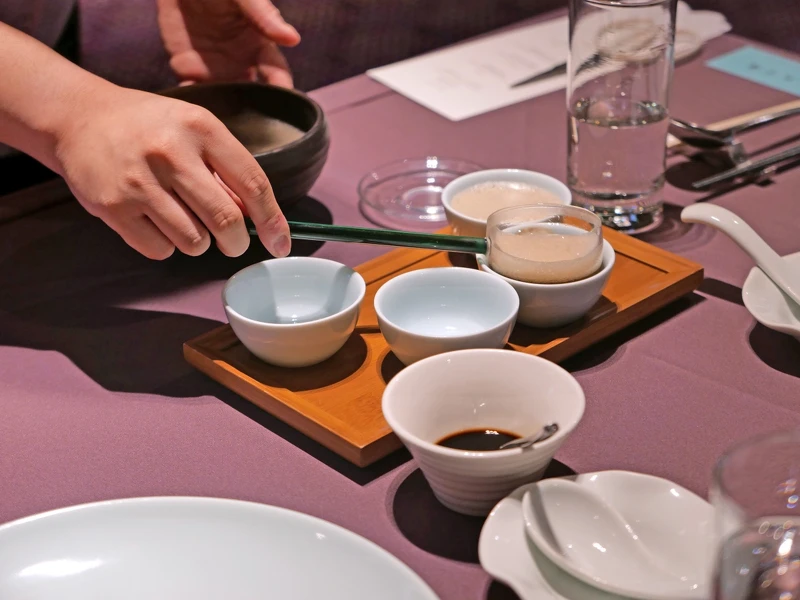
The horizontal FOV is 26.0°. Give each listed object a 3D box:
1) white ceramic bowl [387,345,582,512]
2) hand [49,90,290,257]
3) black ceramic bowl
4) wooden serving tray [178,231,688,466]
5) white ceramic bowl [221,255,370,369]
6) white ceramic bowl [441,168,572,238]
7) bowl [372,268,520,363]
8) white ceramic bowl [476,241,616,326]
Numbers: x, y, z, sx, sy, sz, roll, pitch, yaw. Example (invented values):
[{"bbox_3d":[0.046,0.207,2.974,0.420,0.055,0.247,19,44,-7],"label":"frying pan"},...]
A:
[{"bbox_3d":[0.043,0.074,0.883,0.102,0.053,0.102,-1,29,1],"label":"white ceramic bowl"},{"bbox_3d":[-0.130,-0.068,0.975,0.138,0.085,0.085,20,35,34],"label":"hand"},{"bbox_3d":[-0.118,-0.094,1.188,0.138,0.062,0.138,-1,29,0],"label":"black ceramic bowl"},{"bbox_3d":[0.032,0.012,1.032,0.283,0.019,0.151,-25,37,-37],"label":"wooden serving tray"},{"bbox_3d":[-0.059,0.011,0.987,0.081,0.038,0.081,-1,29,0],"label":"white ceramic bowl"},{"bbox_3d":[0.067,-0.048,1.092,0.081,0.038,0.081,-1,29,1],"label":"white ceramic bowl"},{"bbox_3d":[0.026,0.018,0.973,0.081,0.038,0.081,-1,29,1],"label":"bowl"},{"bbox_3d":[0.085,-0.010,1.022,0.081,0.038,0.081,-1,29,1],"label":"white ceramic bowl"}]

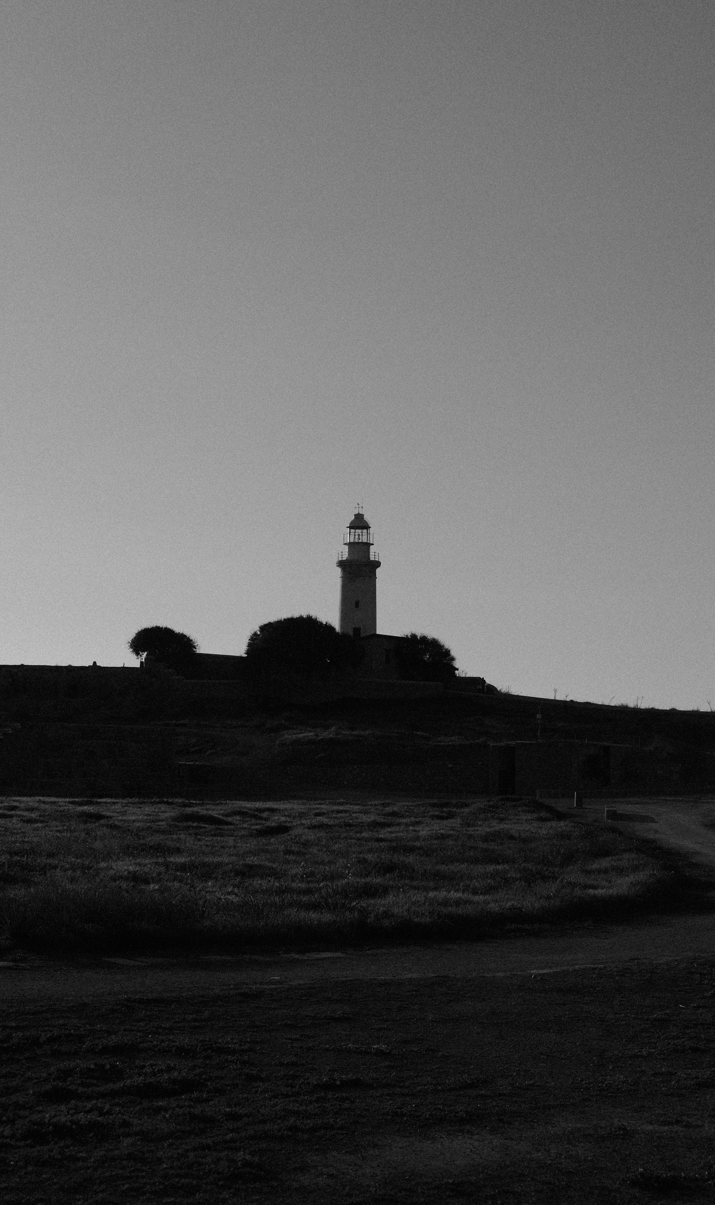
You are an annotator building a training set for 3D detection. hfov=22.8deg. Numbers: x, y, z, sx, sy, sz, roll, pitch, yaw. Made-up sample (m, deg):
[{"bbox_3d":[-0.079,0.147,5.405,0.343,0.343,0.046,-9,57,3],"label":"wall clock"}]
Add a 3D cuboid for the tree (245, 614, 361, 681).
[{"bbox_3d":[-6.143,5.171,203.000,13.580,7.650,11.000,0,-5,0],"label":"tree"}]

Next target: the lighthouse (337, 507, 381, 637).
[{"bbox_3d":[0.171,-1.369,215.000,5.250,20.420,5.250,0,-5,0],"label":"lighthouse"}]

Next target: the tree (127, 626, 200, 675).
[{"bbox_3d":[-22.365,5.576,204.000,8.120,5.630,7.000,0,-5,0],"label":"tree"}]

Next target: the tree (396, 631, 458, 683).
[{"bbox_3d":[7.906,6.333,204.000,7.150,5.630,6.500,0,-5,0],"label":"tree"}]

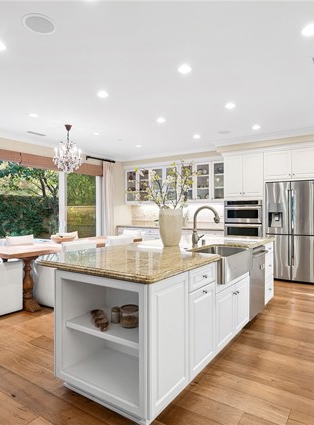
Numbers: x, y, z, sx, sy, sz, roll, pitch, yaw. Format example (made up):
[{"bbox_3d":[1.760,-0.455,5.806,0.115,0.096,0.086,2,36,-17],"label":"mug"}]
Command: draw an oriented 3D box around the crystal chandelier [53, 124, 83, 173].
[{"bbox_3d":[-1.464,-1.067,4.700,0.500,0.790,0.500,0,0,0],"label":"crystal chandelier"}]

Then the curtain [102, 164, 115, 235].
[{"bbox_3d":[-1.201,0.010,6.961,0.130,2.530,0.450,0,0,36],"label":"curtain"}]

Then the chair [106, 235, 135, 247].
[{"bbox_3d":[-0.835,0.850,5.029,0.640,0.870,0.570,0,0,36],"label":"chair"}]

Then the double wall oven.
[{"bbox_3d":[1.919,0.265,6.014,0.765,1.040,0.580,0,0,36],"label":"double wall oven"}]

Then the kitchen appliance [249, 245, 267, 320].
[{"bbox_3d":[1.026,0.830,3.678,0.600,0.860,0.630,0,0,36],"label":"kitchen appliance"}]

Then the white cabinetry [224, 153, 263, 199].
[{"bbox_3d":[1.929,-0.730,6.019,0.810,0.910,0.600,0,0,36],"label":"white cabinetry"}]

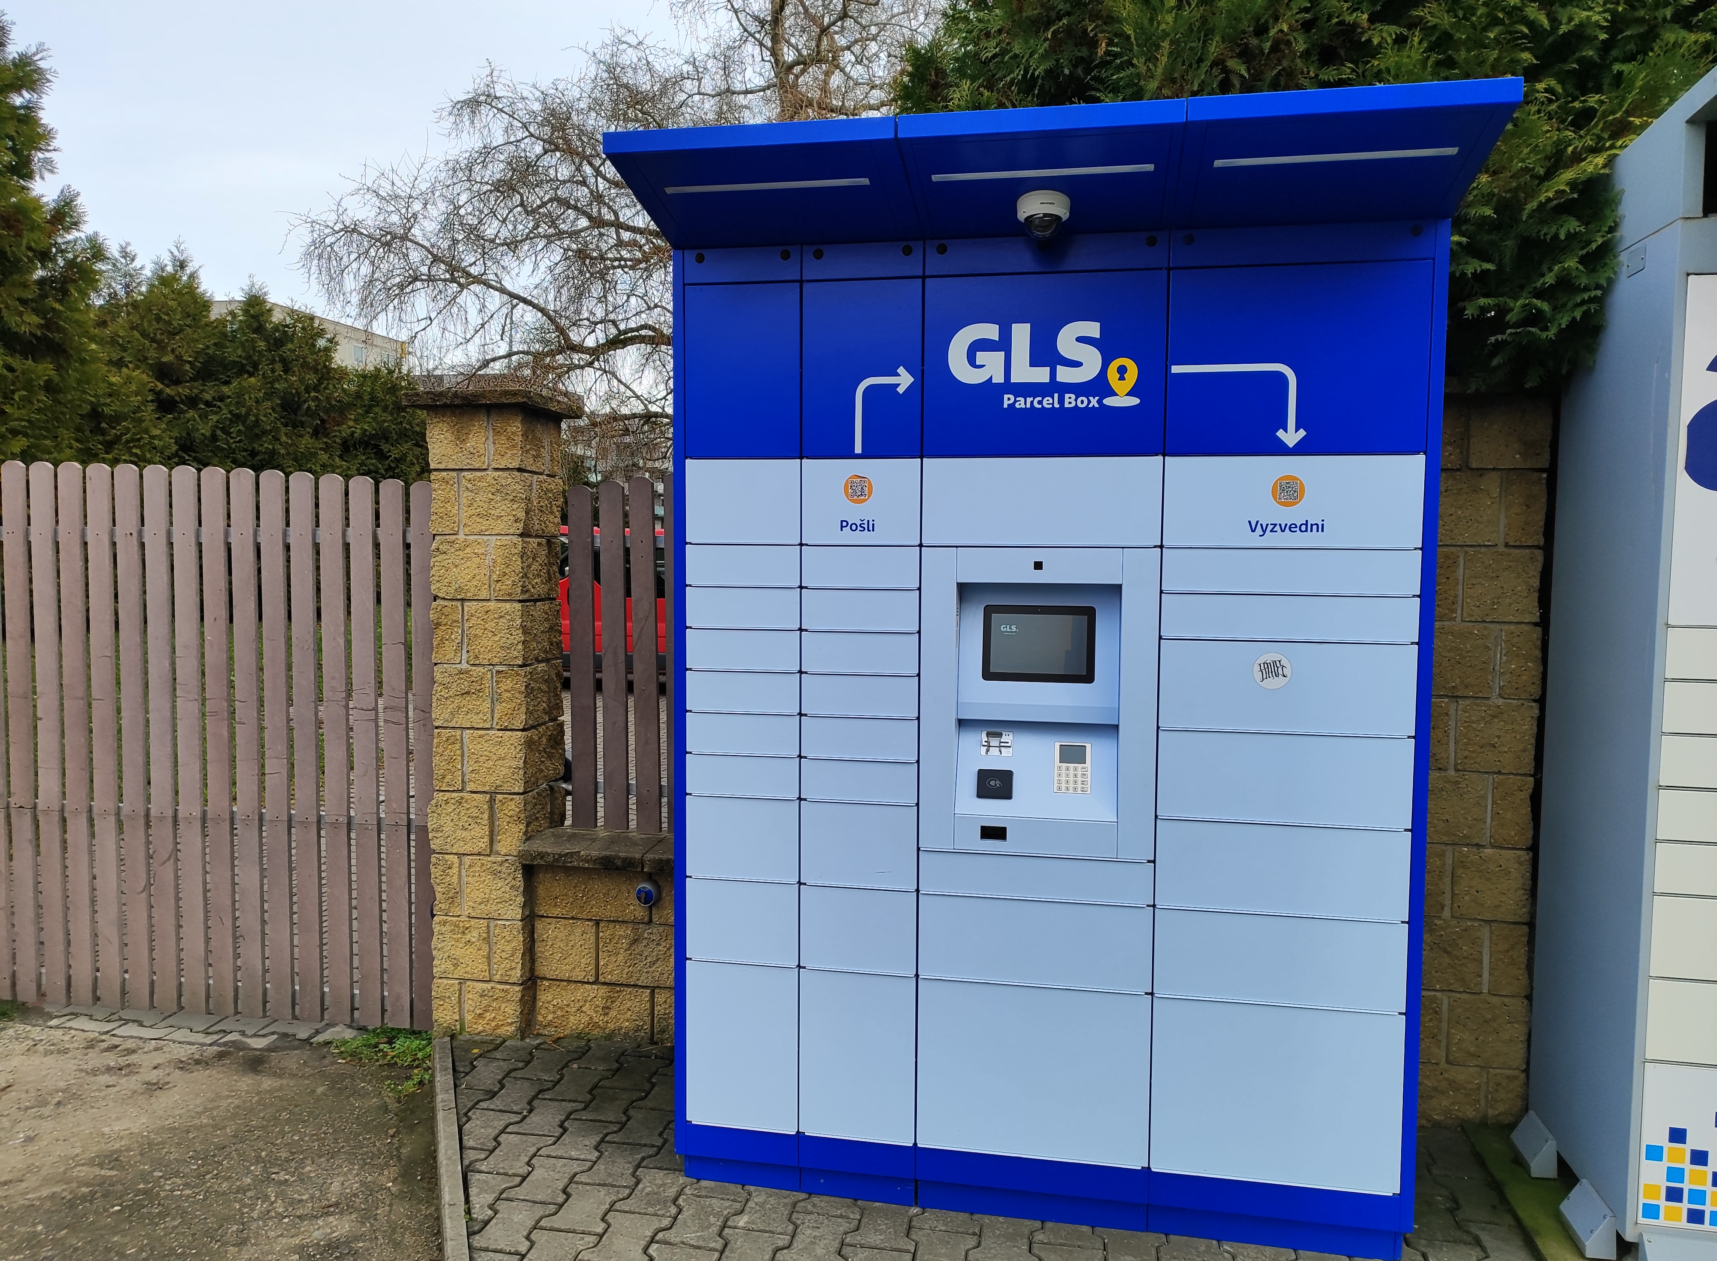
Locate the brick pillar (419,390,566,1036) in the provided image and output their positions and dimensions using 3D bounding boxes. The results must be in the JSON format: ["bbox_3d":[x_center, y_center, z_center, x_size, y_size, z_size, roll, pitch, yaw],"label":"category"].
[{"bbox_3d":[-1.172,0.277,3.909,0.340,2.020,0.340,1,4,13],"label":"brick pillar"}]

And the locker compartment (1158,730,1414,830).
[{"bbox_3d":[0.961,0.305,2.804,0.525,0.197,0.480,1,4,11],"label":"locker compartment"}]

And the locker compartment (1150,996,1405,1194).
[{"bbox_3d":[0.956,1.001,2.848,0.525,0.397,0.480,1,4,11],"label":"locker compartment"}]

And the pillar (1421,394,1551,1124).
[{"bbox_3d":[1.658,0.356,3.328,0.310,1.973,0.300,1,4,11],"label":"pillar"}]

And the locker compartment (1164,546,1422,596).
[{"bbox_3d":[0.971,-0.141,2.793,0.524,0.094,0.480,1,4,11],"label":"locker compartment"}]

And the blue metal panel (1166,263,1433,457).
[{"bbox_3d":[0.933,-0.575,2.546,0.525,0.395,0.045,1,4,11],"label":"blue metal panel"}]

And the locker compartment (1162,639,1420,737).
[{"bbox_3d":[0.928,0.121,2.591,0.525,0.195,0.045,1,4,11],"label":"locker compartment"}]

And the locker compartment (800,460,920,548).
[{"bbox_3d":[0.051,-0.308,2.960,0.275,0.193,0.480,1,4,11],"label":"locker compartment"}]

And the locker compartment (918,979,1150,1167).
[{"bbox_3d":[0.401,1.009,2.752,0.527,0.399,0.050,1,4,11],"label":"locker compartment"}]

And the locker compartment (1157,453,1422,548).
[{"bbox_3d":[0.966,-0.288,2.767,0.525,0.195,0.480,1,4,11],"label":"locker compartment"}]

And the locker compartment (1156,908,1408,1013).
[{"bbox_3d":[0.965,0.707,2.846,0.524,0.194,0.480,1,4,11],"label":"locker compartment"}]

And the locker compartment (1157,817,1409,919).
[{"bbox_3d":[0.966,0.507,2.833,0.524,0.194,0.480,1,4,11],"label":"locker compartment"}]

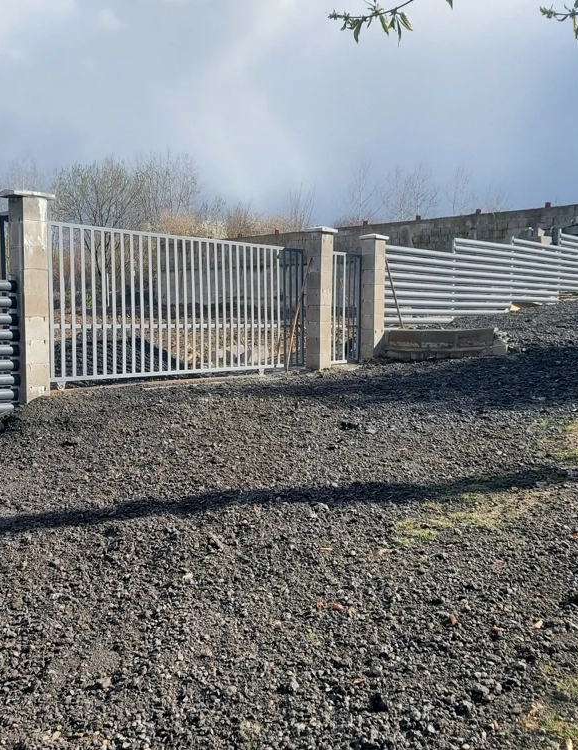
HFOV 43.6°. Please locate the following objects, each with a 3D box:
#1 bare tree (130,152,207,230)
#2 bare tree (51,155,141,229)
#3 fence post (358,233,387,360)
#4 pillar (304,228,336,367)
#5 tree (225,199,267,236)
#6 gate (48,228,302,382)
[{"bbox_3d":[-5.537,-7.089,33.253,3.280,6.358,3.280,1,5,0],"label":"bare tree"},{"bbox_3d":[-6.918,-5.350,26.201,3.213,5.049,3.213,1,5,0],"label":"bare tree"},{"bbox_3d":[1.305,-1.186,11.184,0.330,1.889,0.330,5,6,42],"label":"fence post"},{"bbox_3d":[0.442,-1.054,10.227,0.330,1.973,0.330,5,6,42],"label":"pillar"},{"bbox_3d":[-2.007,-5.982,33.159,1.950,3.996,1.950,1,5,0],"label":"tree"},{"bbox_3d":[-1.164,-0.796,8.840,0.080,1.735,4.036,5,6,42],"label":"gate"}]

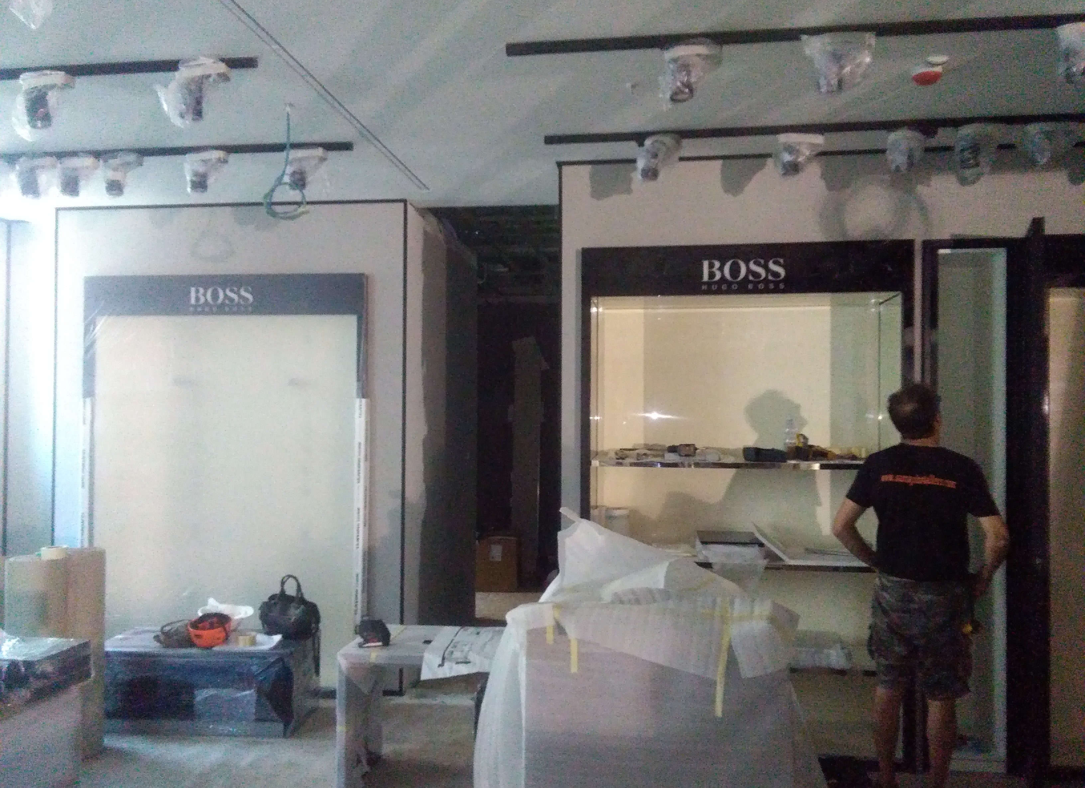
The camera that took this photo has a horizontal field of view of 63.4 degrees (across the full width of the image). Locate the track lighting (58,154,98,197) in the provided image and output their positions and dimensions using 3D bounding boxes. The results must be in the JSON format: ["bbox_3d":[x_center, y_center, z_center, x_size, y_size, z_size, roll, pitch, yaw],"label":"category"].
[{"bbox_3d":[-2.189,-1.030,4.139,0.160,0.175,0.110,0,-1,8],"label":"track lighting"}]

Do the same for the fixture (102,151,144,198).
[{"bbox_3d":[-1.965,-1.026,4.109,0.165,0.180,0.110,0,-1,8],"label":"fixture"}]

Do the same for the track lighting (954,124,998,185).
[{"bbox_3d":[1.829,-1.019,3.710,0.155,0.226,0.130,0,-1,8],"label":"track lighting"}]

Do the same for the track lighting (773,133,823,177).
[{"bbox_3d":[1.110,-1.035,3.806,0.207,0.172,0.130,0,-1,8],"label":"track lighting"}]

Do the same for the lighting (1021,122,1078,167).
[{"bbox_3d":[2.115,-1.041,3.673,0.203,0.173,0.130,0,-1,8],"label":"lighting"}]

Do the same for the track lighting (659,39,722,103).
[{"bbox_3d":[0.472,-1.033,2.817,0.190,0.175,0.120,0,-1,8],"label":"track lighting"}]

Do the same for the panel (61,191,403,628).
[{"bbox_3d":[-1.893,0.323,5.300,2.221,2.926,0.080,0,-1,8],"label":"panel"}]

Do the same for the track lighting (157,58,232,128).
[{"bbox_3d":[-1.204,-1.040,3.042,0.225,0.200,0.120,0,-1,8],"label":"track lighting"}]

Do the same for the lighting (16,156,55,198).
[{"bbox_3d":[-2.408,-1.029,4.169,0.155,0.175,0.110,0,-1,8],"label":"lighting"}]

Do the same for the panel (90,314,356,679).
[{"bbox_3d":[-1.908,0.624,5.256,1.679,2.195,0.060,0,-1,8],"label":"panel"}]

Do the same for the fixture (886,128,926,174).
[{"bbox_3d":[1.549,-1.037,3.748,0.152,0.177,0.130,0,-1,8],"label":"fixture"}]

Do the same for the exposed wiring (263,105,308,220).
[{"bbox_3d":[-1.028,-0.922,3.513,0.160,0.430,0.120,0,-1,8],"label":"exposed wiring"}]

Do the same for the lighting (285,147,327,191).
[{"bbox_3d":[-1.074,-1.021,3.989,0.170,0.180,0.110,0,-1,8],"label":"lighting"}]

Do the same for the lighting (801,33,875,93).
[{"bbox_3d":[0.948,-1.060,2.819,0.221,0.172,0.150,0,-1,8],"label":"lighting"}]

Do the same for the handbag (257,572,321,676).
[{"bbox_3d":[-1.373,1.244,4.781,0.300,0.500,0.200,0,-1,22],"label":"handbag"}]

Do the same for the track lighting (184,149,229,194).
[{"bbox_3d":[-1.591,-1.054,4.164,0.184,0.195,0.130,0,-1,8],"label":"track lighting"}]

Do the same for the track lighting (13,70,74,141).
[{"bbox_3d":[-1.770,-1.021,3.118,0.175,0.210,0.120,0,-1,8],"label":"track lighting"}]

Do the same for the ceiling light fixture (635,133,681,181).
[{"bbox_3d":[0.512,-1.047,3.885,0.200,0.195,0.130,0,-1,8],"label":"ceiling light fixture"}]

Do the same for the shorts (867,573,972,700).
[{"bbox_3d":[1.605,1.022,3.765,0.425,0.490,0.310,0,-1,20],"label":"shorts"}]

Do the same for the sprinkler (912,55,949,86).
[{"bbox_3d":[1.327,-1.108,3.005,0.110,0.080,0.100,0,-1,8],"label":"sprinkler"}]

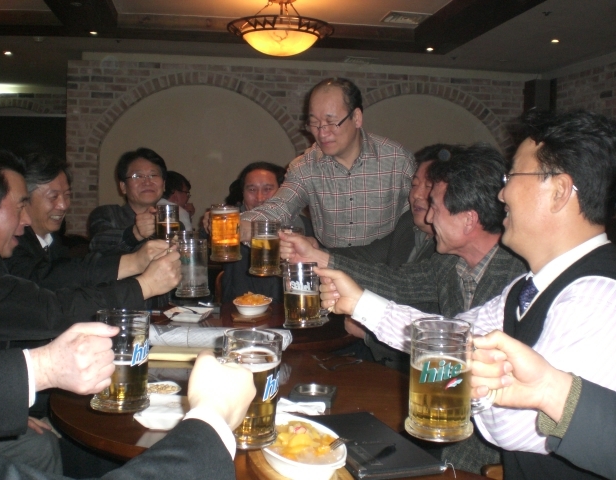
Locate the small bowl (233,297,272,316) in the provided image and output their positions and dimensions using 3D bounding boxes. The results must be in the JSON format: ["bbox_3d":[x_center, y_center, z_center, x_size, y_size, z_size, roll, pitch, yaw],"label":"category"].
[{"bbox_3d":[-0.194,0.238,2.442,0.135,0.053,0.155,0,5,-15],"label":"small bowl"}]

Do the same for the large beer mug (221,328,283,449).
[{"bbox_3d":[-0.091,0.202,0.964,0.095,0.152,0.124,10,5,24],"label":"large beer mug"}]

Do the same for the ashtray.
[{"bbox_3d":[0.012,0.351,1.588,0.095,0.023,0.095,2,5,9],"label":"ashtray"}]

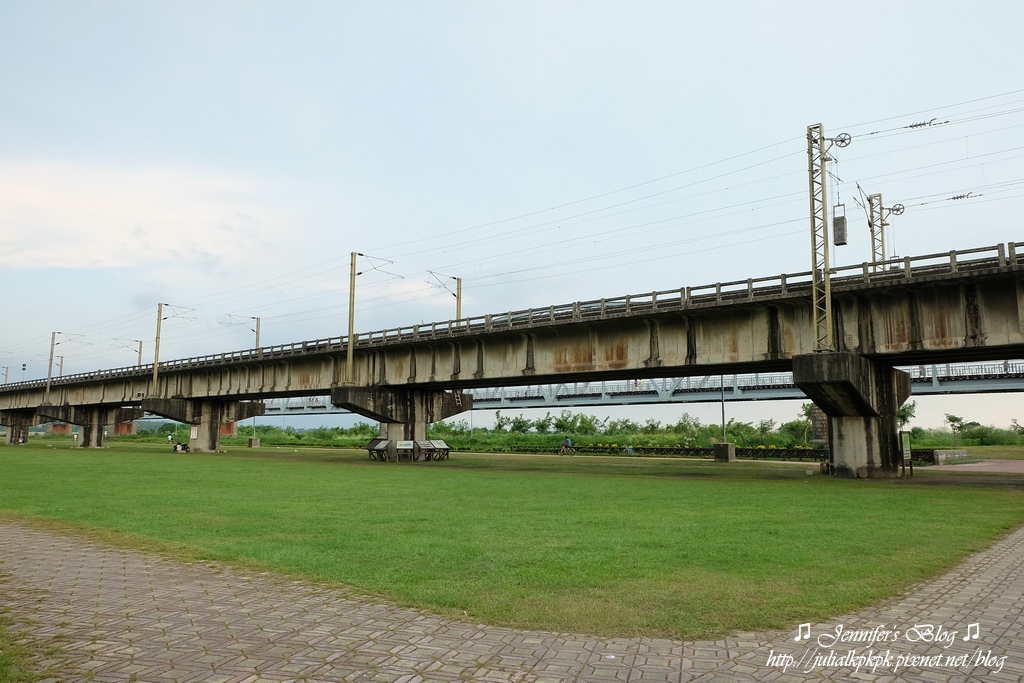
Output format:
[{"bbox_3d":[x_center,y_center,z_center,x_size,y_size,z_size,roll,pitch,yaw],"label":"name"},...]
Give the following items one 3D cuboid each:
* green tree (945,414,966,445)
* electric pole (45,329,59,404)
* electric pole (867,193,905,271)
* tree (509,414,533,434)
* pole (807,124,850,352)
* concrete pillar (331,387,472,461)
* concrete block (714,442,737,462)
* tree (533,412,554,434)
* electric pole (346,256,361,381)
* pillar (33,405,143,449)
[{"bbox_3d":[40.277,8.083,62.000,1.800,2.800,1.700,-5,-9,32],"label":"green tree"},{"bbox_3d":[-57.712,3.415,85.485,0.420,9.084,0.450,-6,-10,39],"label":"electric pole"},{"bbox_3d":[19.481,-3.198,35.033,1.400,9.287,0.650,-6,-10,39],"label":"electric pole"},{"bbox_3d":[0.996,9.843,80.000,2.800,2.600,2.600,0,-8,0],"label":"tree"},{"bbox_3d":[12.771,-4.265,27.076,1.400,9.287,0.650,-6,-10,39],"label":"pole"},{"bbox_3d":[-7.707,6.140,49.829,2.052,5.029,11.767,-6,-10,39],"label":"concrete pillar"},{"bbox_3d":[14.100,7.370,45.200,1.030,1.190,1.050,-6,-10,39],"label":"concrete block"},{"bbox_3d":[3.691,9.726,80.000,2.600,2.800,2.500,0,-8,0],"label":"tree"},{"bbox_3d":[-10.947,-1.614,46.722,0.420,9.084,0.450,-6,-10,39],"label":"electric pole"},{"bbox_3d":[-54.472,11.186,88.589,2.052,5.062,11.767,-6,-10,39],"label":"pillar"}]

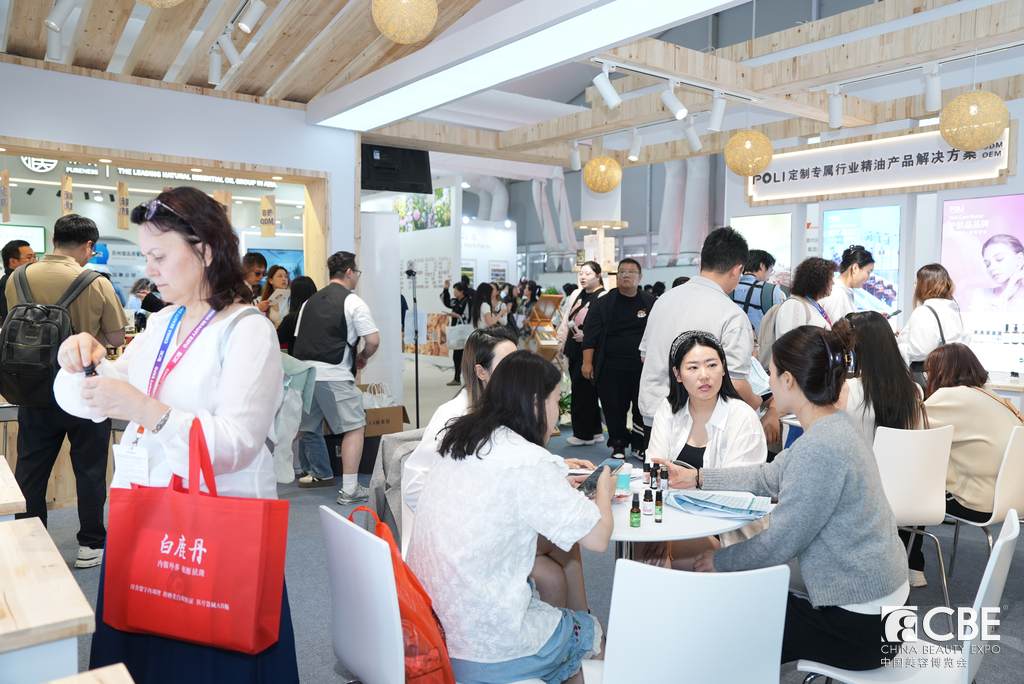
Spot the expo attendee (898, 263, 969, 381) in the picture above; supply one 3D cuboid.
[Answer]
[{"bbox_3d":[2.784,0.288,5.006,0.460,1.600,0.340,1,4,8],"label":"expo attendee"}]

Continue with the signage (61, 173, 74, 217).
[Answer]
[{"bbox_3d":[-3.316,-1.054,5.726,0.020,0.380,0.130,1,4,7],"label":"signage"}]

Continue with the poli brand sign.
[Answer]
[{"bbox_3d":[2.575,-1.299,5.684,0.060,0.370,1.940,-3,5,-38],"label":"poli brand sign"}]

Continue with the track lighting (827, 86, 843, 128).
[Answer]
[{"bbox_3d":[1.826,-1.327,4.350,0.085,0.240,0.085,-3,5,-38],"label":"track lighting"}]

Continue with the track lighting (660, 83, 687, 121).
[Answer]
[{"bbox_3d":[0.935,-1.393,4.450,0.080,0.215,0.160,-3,5,-41],"label":"track lighting"}]

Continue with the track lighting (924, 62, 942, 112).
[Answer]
[{"bbox_3d":[2.249,-1.358,4.100,0.090,0.250,0.080,-3,5,-44],"label":"track lighting"}]

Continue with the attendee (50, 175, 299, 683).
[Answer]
[{"bbox_3d":[-0.761,0.468,1.745,0.490,1.645,0.460,3,5,37],"label":"attendee"}]

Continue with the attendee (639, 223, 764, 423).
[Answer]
[{"bbox_3d":[0.860,0.341,3.450,0.560,1.700,0.460,3,4,30],"label":"attendee"}]

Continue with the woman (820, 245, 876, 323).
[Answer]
[{"bbox_3d":[1.952,0.312,4.507,0.380,1.730,0.460,0,4,-6],"label":"woman"}]

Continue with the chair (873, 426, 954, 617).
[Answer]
[{"bbox_3d":[1.754,0.801,3.655,0.430,0.870,0.500,0,4,-10],"label":"chair"}]

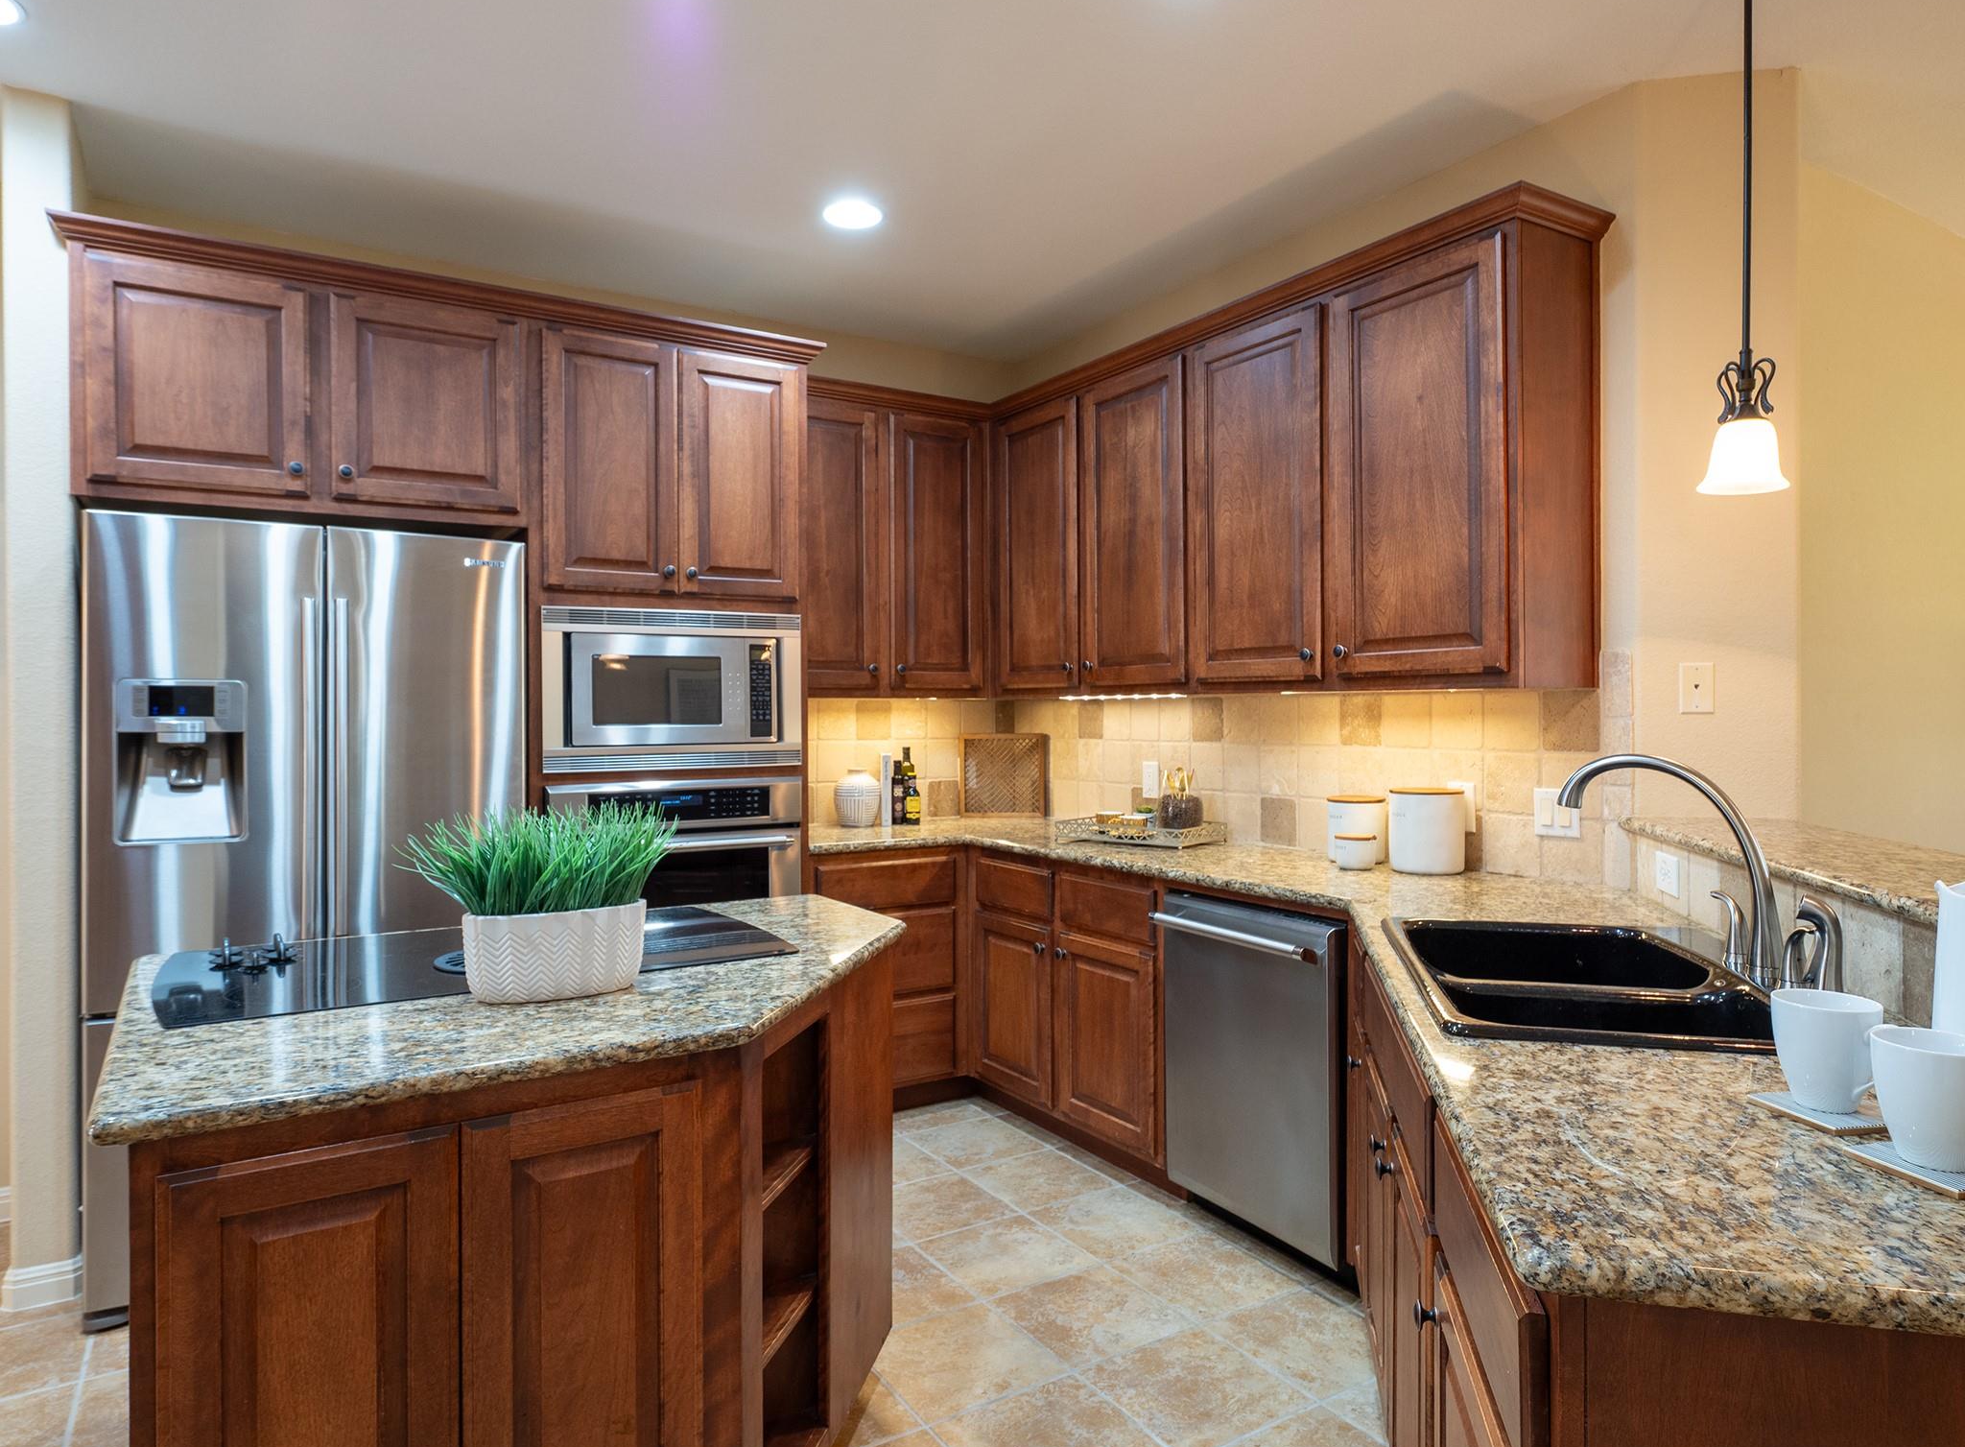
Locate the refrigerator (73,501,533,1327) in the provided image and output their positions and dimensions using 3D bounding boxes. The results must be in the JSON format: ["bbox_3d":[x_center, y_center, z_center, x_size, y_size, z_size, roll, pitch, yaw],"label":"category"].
[{"bbox_3d":[-1.731,0.426,2.983,0.898,1.775,0.820,0,0,-31],"label":"refrigerator"}]

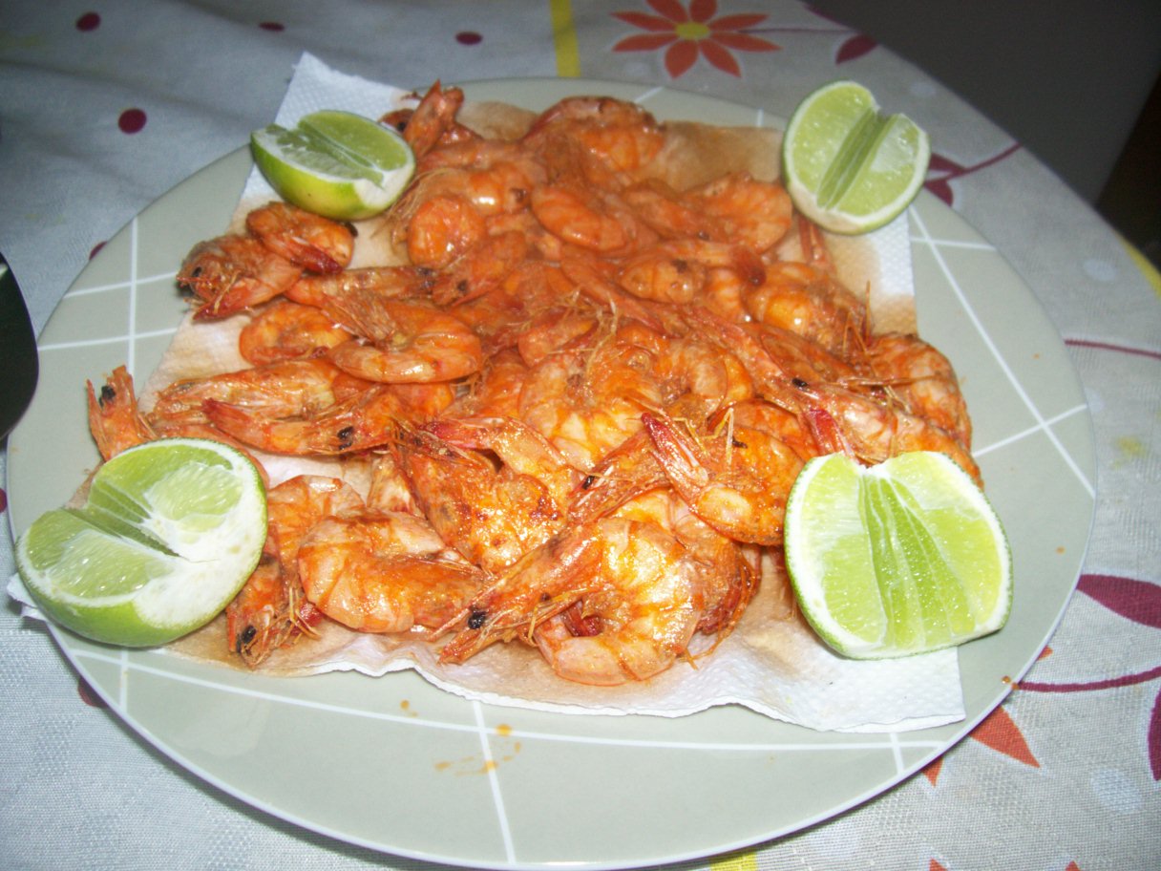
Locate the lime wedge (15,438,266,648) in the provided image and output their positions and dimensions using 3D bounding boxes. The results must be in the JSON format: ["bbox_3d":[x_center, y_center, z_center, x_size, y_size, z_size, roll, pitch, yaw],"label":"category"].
[{"bbox_3d":[-0.090,0.028,0.249,0.047,0.026,0.051,17,46,30],"label":"lime wedge"}]

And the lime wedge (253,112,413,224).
[{"bbox_3d":[-0.074,-0.079,0.349,0.047,0.021,0.046,35,41,26],"label":"lime wedge"}]

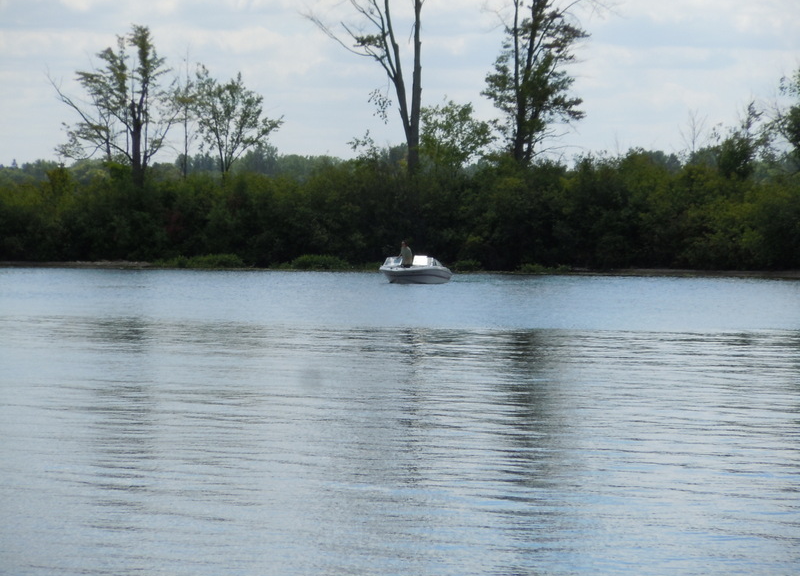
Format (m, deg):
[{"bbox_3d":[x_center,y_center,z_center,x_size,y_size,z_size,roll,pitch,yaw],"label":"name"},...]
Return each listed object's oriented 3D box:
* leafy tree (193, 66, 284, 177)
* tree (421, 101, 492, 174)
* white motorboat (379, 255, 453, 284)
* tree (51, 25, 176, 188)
[{"bbox_3d":[-10.090,-8.091,283.000,5.750,11.500,5.600,1,1,0],"label":"leafy tree"},{"bbox_3d":[3.441,-7.166,286.000,4.800,9.600,4.700,1,1,0],"label":"tree"},{"bbox_3d":[0.357,-0.755,190.000,2.100,1.300,5.000,1,1,27],"label":"white motorboat"},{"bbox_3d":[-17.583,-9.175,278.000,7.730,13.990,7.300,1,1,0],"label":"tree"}]

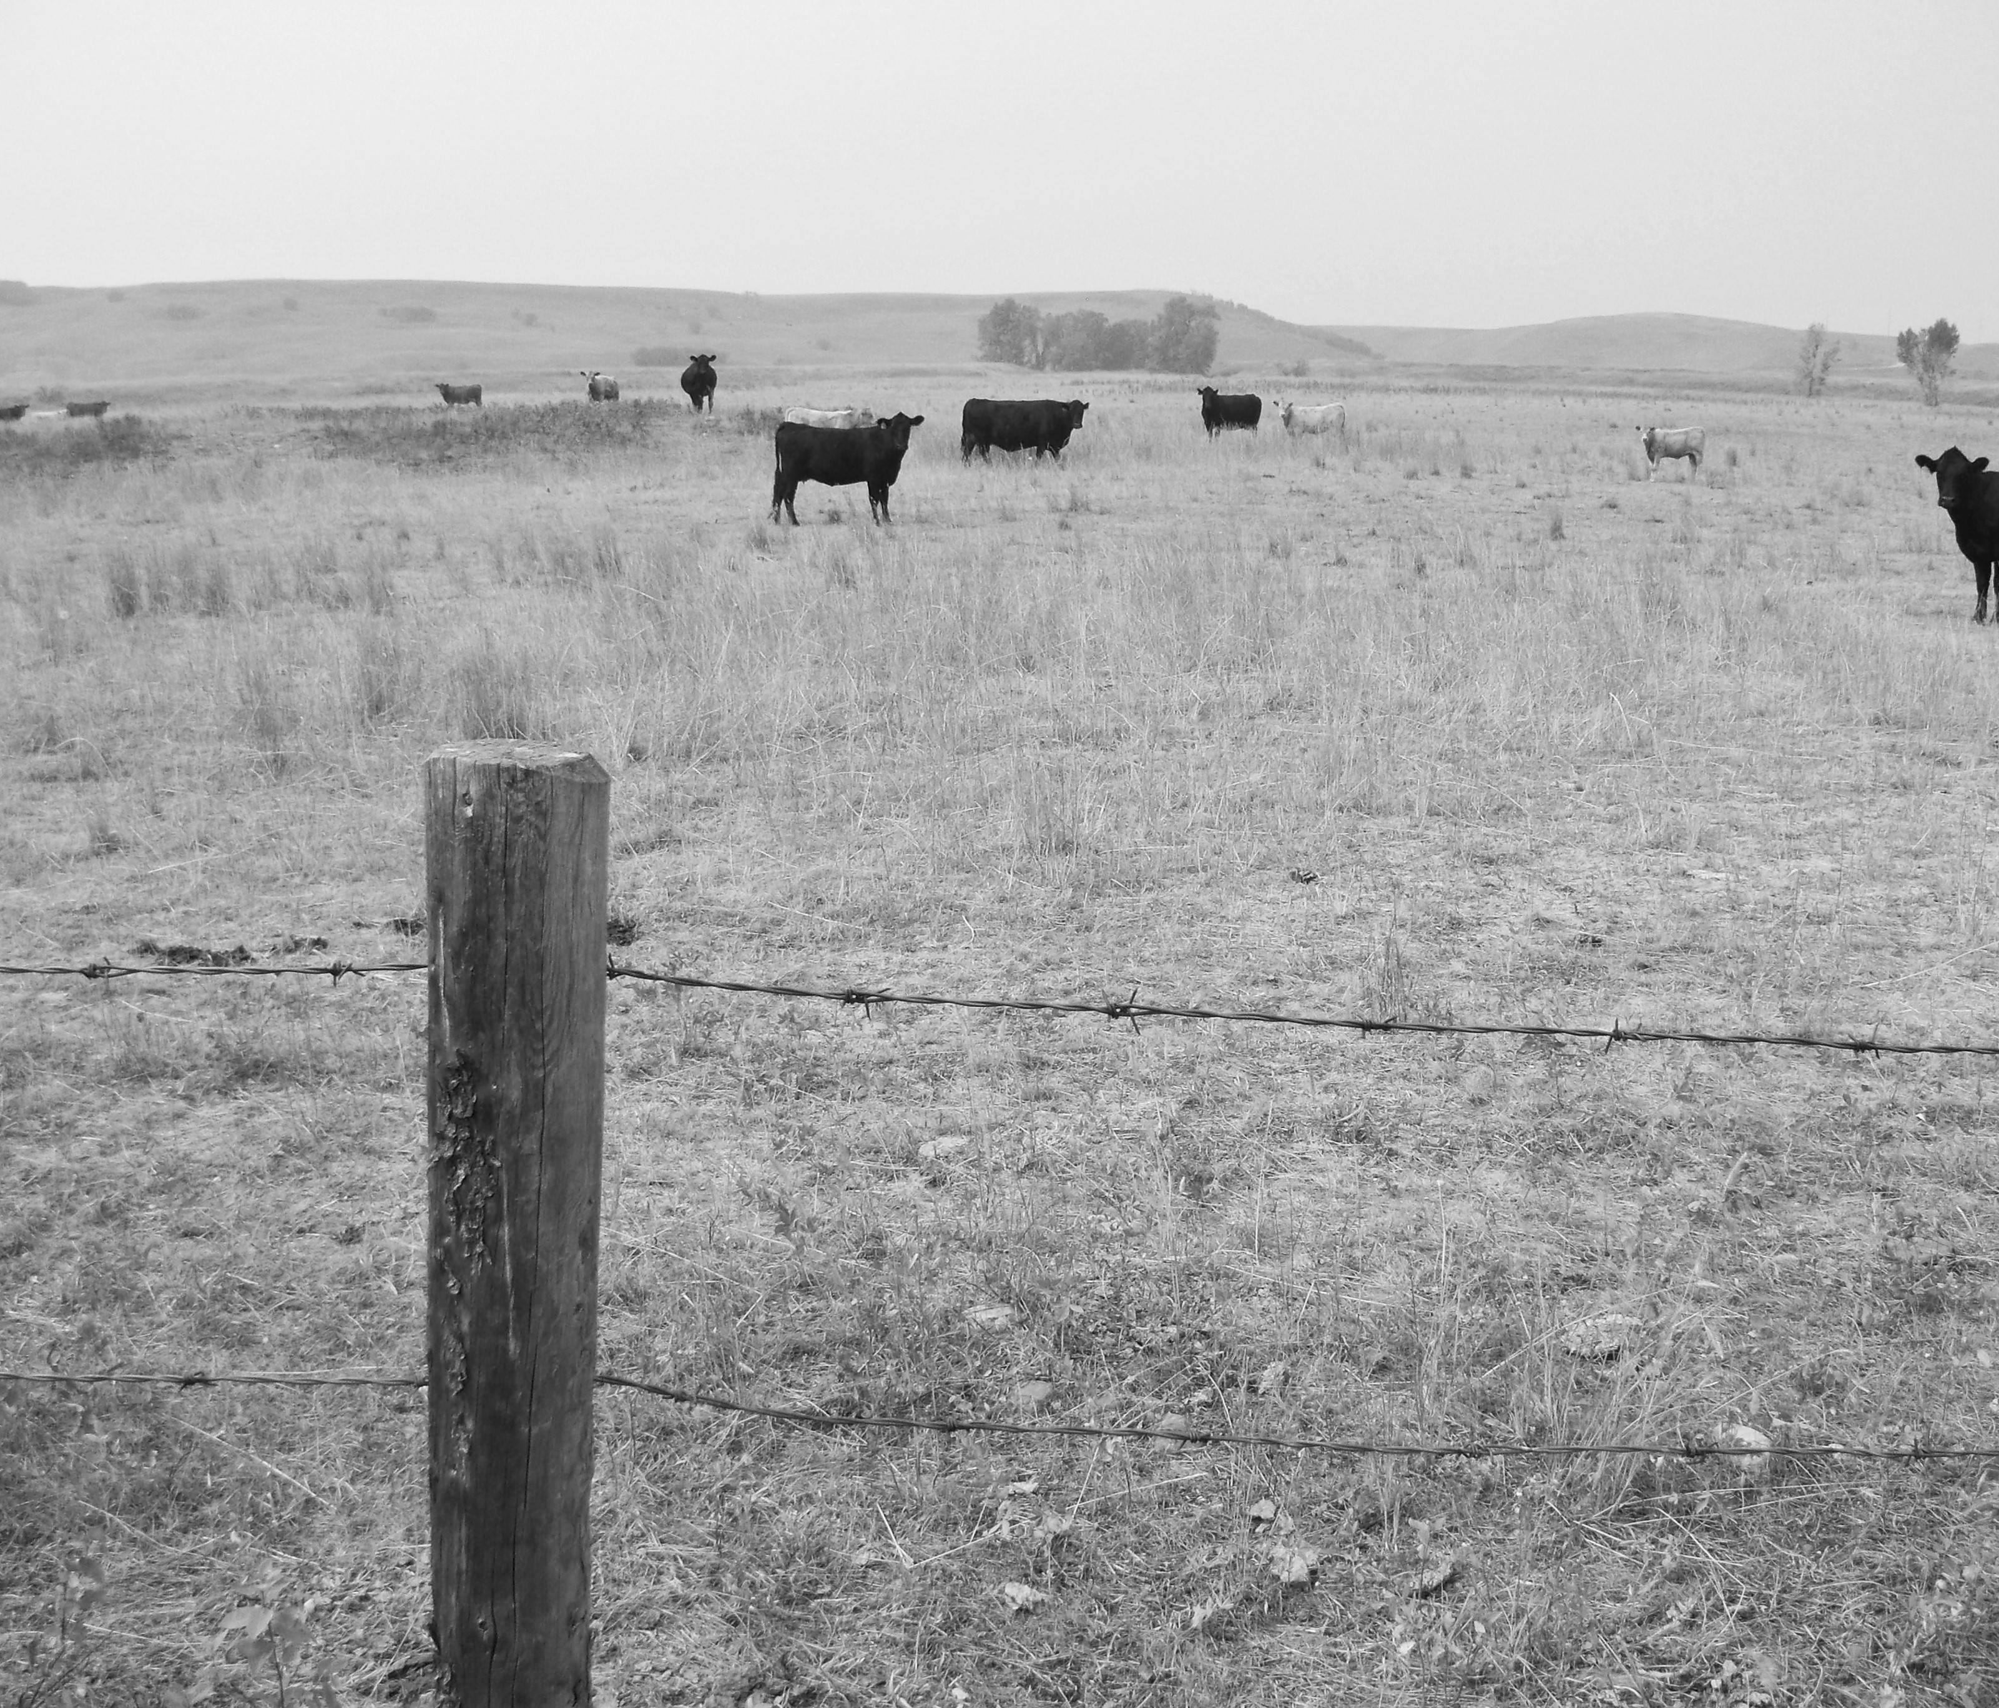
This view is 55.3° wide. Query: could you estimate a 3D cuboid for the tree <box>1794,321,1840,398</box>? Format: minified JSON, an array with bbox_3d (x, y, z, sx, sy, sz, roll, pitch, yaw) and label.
[{"bbox_3d":[79.276,-47.919,185.000,4.500,7.100,4.500,9,16,27],"label":"tree"}]

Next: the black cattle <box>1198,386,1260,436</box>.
[{"bbox_3d":[6.085,-11.541,50.000,0.750,1.420,2.200,14,19,41],"label":"black cattle"}]

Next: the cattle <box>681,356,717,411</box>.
[{"bbox_3d":[-7.092,-11.058,45.000,0.750,1.450,2.200,-3,15,-17],"label":"cattle"}]

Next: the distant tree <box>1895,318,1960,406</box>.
[{"bbox_3d":[73.021,-38.644,150.000,5.100,7.000,5.000,9,16,27],"label":"distant tree"}]

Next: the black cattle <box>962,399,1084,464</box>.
[{"bbox_3d":[0.444,-7.467,34.000,2.250,1.350,0.750,3,14,9],"label":"black cattle"}]

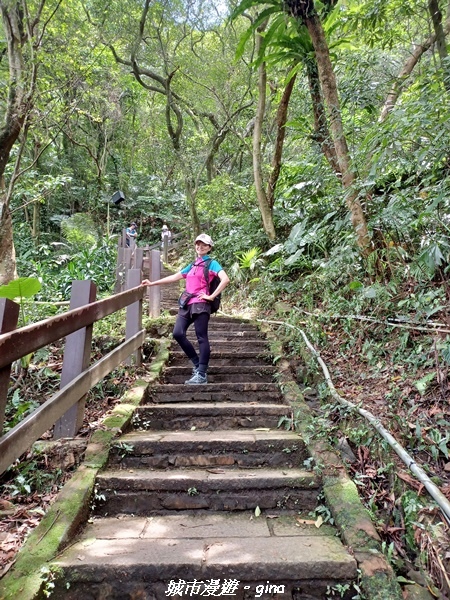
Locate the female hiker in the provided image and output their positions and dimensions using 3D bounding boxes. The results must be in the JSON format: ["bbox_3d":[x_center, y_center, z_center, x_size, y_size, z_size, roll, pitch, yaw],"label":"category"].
[{"bbox_3d":[-0.415,0.077,4.613,0.900,1.600,0.500,-5,-12,25],"label":"female hiker"}]

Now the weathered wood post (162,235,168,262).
[{"bbox_3d":[-2.017,-1.717,14.760,0.135,1.004,0.135,3,-11,-15],"label":"weathered wood post"}]

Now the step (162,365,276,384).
[{"bbox_3d":[-0.050,0.915,5.241,1.340,0.190,0.400,0,-10,0],"label":"step"}]

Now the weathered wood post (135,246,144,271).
[{"bbox_3d":[-1.562,-0.445,7.914,0.130,1.031,0.130,2,-11,-12],"label":"weathered wood post"}]

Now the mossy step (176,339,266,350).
[{"bbox_3d":[-0.045,0.682,6.149,1.280,0.170,0.380,0,-10,0],"label":"mossy step"}]

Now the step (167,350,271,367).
[{"bbox_3d":[-0.050,0.782,5.673,1.320,0.185,0.380,0,-10,0],"label":"step"}]

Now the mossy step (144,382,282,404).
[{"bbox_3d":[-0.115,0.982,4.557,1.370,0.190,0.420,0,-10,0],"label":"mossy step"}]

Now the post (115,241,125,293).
[{"bbox_3d":[-2.297,-0.653,9.478,0.130,1.077,0.130,3,-11,-15],"label":"post"}]

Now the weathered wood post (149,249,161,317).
[{"bbox_3d":[-1.128,-0.267,6.914,0.125,1.087,0.125,5,-12,-27],"label":"weathered wood post"}]

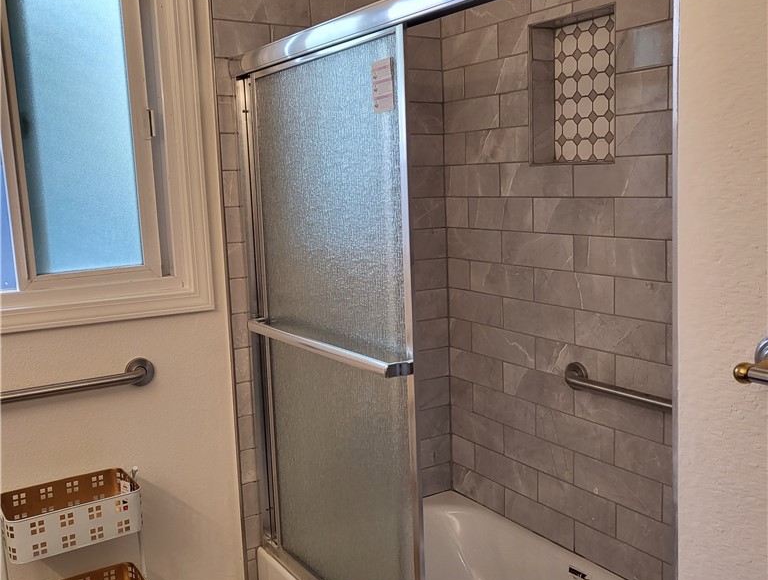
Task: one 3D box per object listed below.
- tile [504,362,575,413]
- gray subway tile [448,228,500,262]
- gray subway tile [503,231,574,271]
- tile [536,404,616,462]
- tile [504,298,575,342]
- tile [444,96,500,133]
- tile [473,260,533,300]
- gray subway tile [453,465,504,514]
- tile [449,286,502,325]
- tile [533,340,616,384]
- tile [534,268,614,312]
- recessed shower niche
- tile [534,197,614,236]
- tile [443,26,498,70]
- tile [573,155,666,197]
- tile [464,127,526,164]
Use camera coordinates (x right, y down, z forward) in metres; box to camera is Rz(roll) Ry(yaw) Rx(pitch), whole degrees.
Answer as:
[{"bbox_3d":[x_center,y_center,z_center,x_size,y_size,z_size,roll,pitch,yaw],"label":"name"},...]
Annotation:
[{"bbox_3d":[0.465,0.292,2.313,0.010,0.100,0.301,-7,9,-31],"label":"tile"},{"bbox_3d":[0.294,-0.144,2.501,0.010,0.100,0.278,-7,9,-31],"label":"gray subway tile"},{"bbox_3d":[0.457,-0.117,2.296,0.009,0.101,0.304,-7,9,-32],"label":"gray subway tile"},{"bbox_3d":[0.545,0.409,2.205,0.009,0.101,0.299,-7,9,-32],"label":"tile"},{"bbox_3d":[0.457,0.088,2.284,0.010,0.100,0.301,-7,9,-31],"label":"tile"},{"bbox_3d":[0.278,-0.551,2.439,0.009,0.101,0.275,-7,9,-32],"label":"tile"},{"bbox_3d":[0.367,-0.029,2.400,0.009,0.101,0.299,-7,9,-32],"label":"tile"},{"bbox_3d":[0.325,0.671,2.616,0.010,0.100,0.278,-7,9,-31],"label":"gray subway tile"},{"bbox_3d":[0.300,0.060,2.525,0.009,0.101,0.275,-7,9,-32],"label":"tile"},{"bbox_3d":[0.547,0.209,2.216,0.009,0.101,0.304,-7,9,-32],"label":"tile"},{"bbox_3d":[0.533,0.000,2.158,0.010,0.100,0.301,-7,9,-32],"label":"tile"},{"bbox_3d":[0.540,-0.540,2.096,0.088,0.396,0.314,-7,9,-31],"label":"recessed shower niche"},{"bbox_3d":[0.532,-0.206,2.158,0.009,0.101,0.304,-7,9,-32],"label":"tile"},{"bbox_3d":[0.275,-0.769,2.455,0.009,0.101,0.279,-7,9,-32],"label":"tile"},{"bbox_3d":[0.603,-0.289,1.972,0.009,0.101,0.299,-7,9,-32],"label":"tile"},{"bbox_3d":[0.350,-0.440,2.362,0.010,0.100,0.285,-7,9,-32],"label":"tile"}]

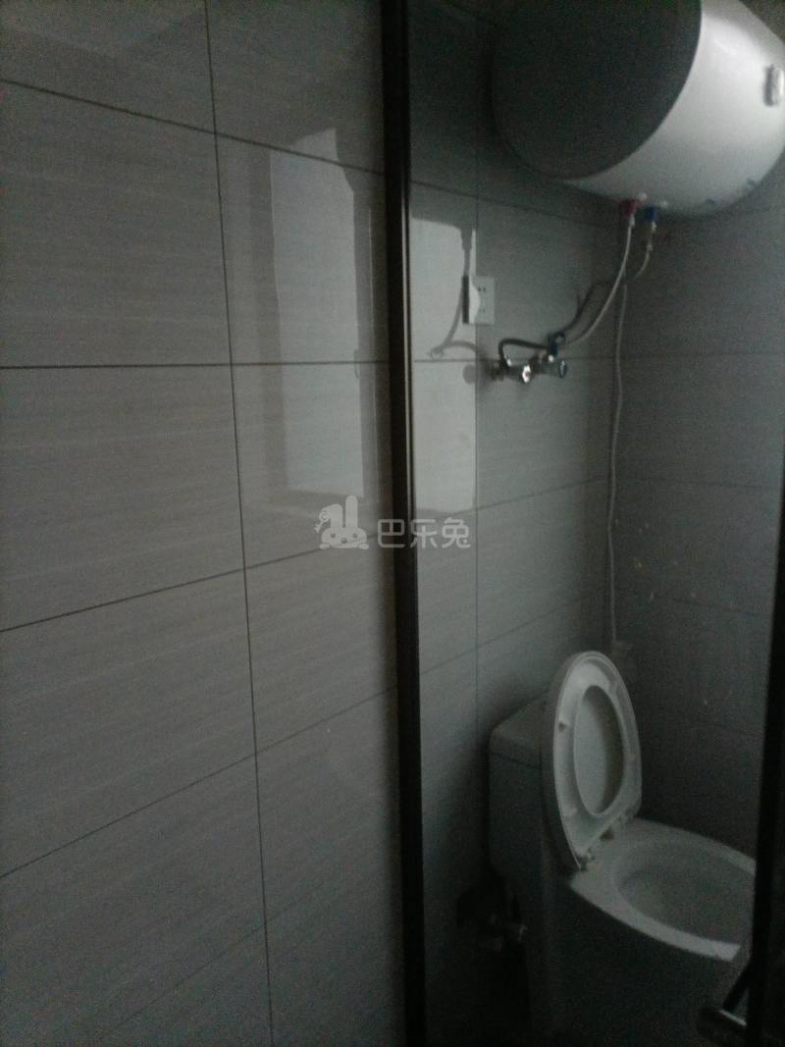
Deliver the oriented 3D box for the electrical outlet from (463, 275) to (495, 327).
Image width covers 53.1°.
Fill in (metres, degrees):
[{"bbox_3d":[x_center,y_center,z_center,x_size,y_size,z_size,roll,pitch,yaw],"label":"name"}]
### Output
[{"bbox_3d":[0.168,-0.427,1.512,0.013,0.087,0.086,9,15,41],"label":"electrical outlet"}]

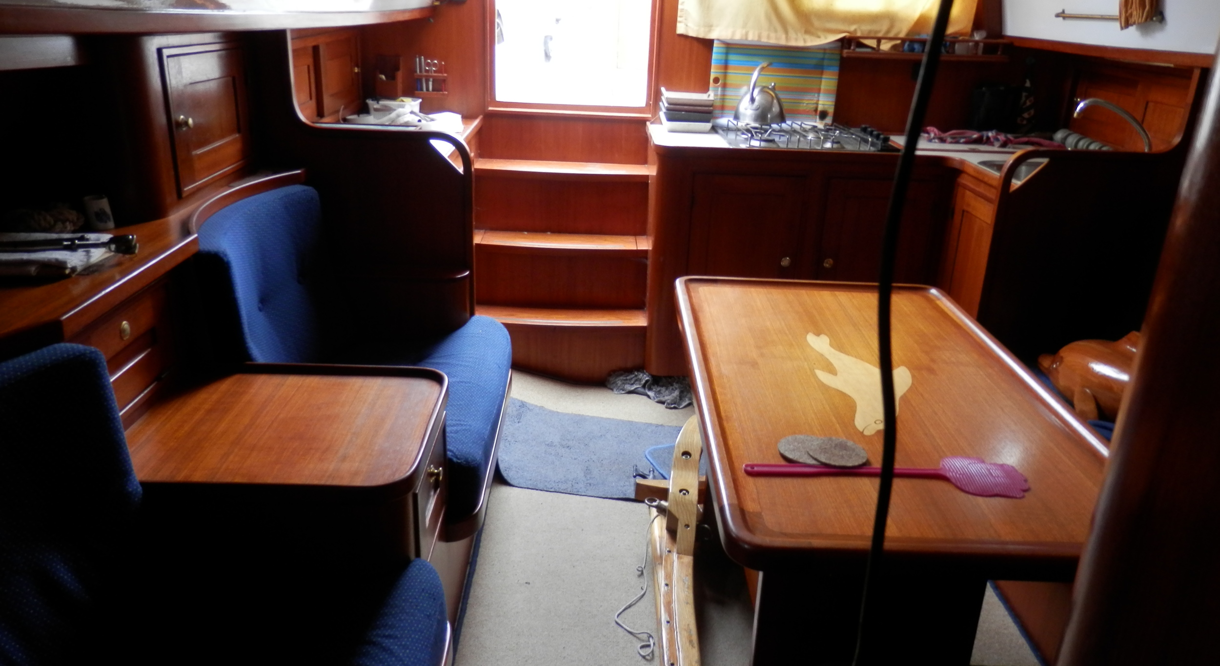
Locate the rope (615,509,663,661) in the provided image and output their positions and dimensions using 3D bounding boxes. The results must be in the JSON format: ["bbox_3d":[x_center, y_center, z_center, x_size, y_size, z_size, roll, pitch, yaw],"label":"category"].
[{"bbox_3d":[0.075,0.614,2.190,0.130,0.100,0.460,2,22,-1],"label":"rope"}]

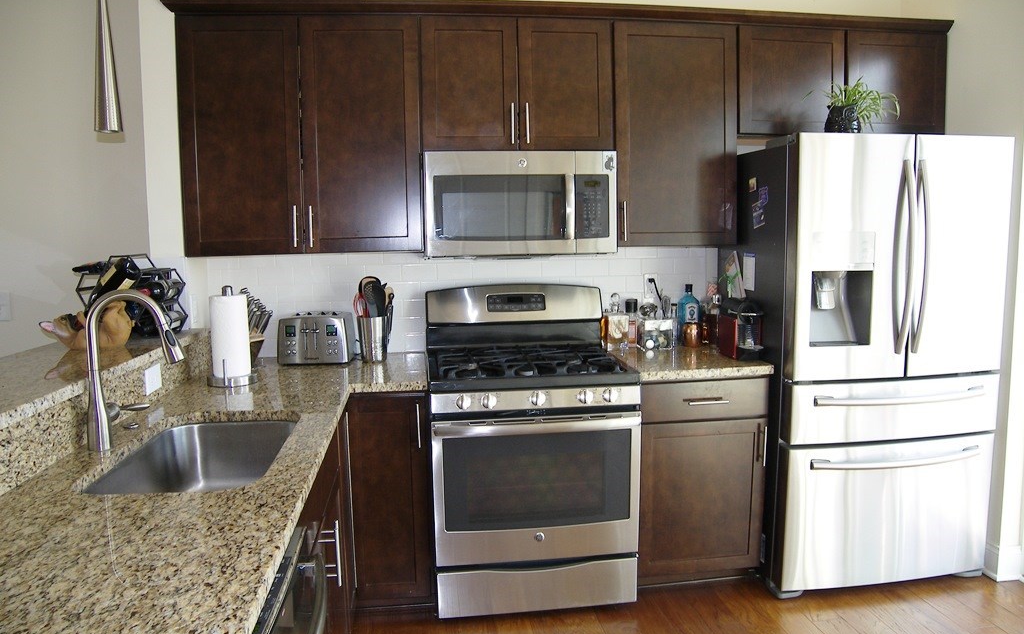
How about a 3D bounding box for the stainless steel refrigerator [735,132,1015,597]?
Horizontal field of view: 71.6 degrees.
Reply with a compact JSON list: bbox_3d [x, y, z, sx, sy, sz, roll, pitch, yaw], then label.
[{"bbox_3d":[1.414,0.168,2.947,0.908,1.775,0.770,-2,7,-7],"label":"stainless steel refrigerator"}]

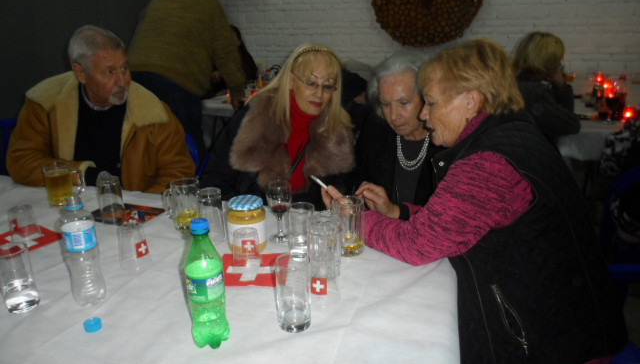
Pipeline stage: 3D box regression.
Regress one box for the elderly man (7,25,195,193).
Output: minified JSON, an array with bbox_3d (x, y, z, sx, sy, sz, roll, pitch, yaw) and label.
[{"bbox_3d":[-0.755,0.092,1.643,0.630,1.270,0.660,0,19,-1],"label":"elderly man"}]

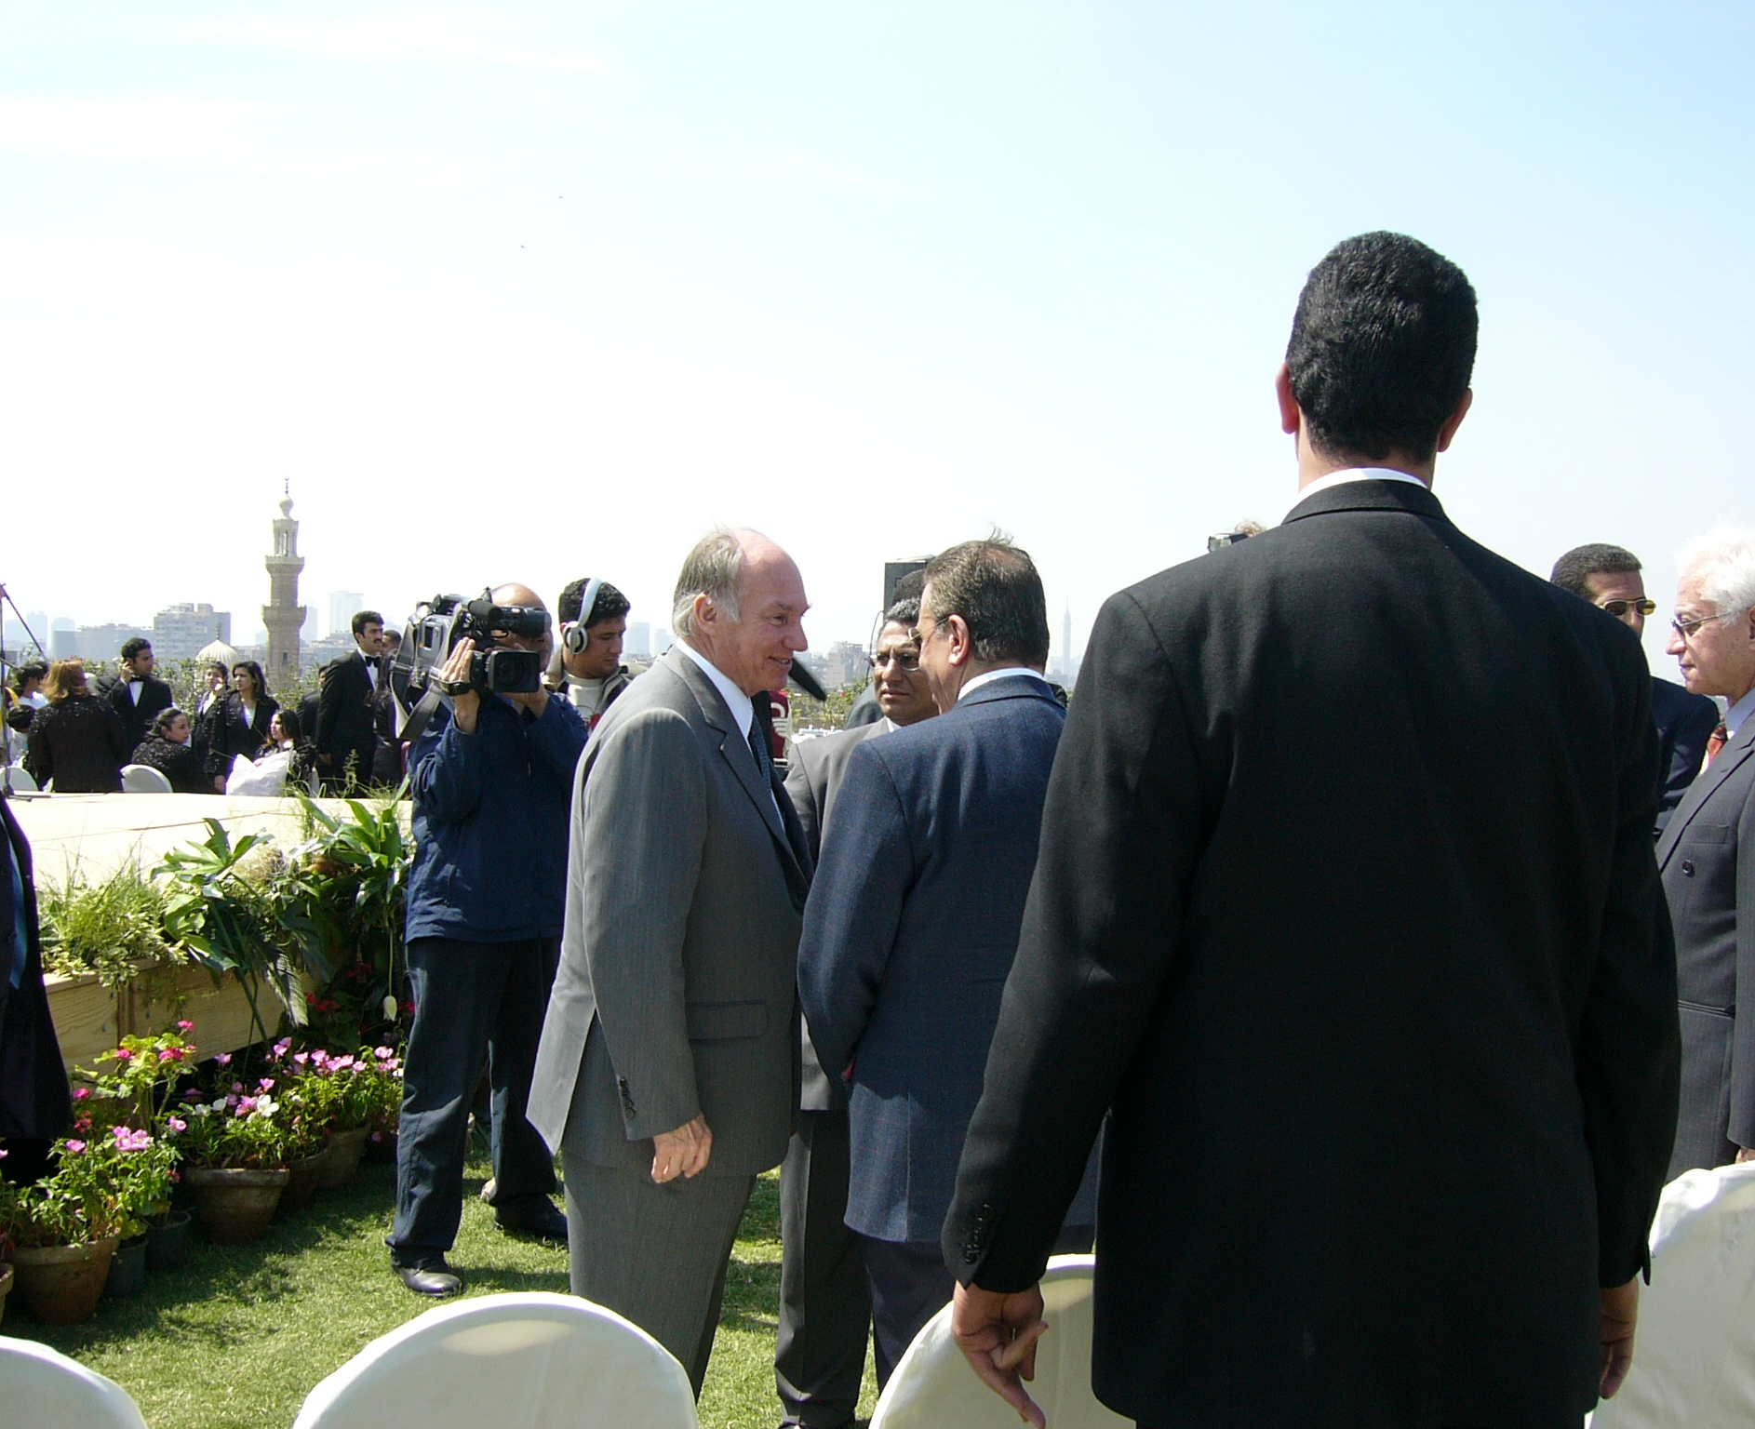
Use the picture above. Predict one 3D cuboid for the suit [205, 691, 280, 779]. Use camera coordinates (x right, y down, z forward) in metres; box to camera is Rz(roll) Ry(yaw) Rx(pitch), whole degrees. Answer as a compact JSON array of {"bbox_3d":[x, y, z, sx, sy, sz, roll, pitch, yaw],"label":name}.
[{"bbox_3d":[-4.218,0.190,12.800,0.500,0.700,0.290,1,2,7],"label":"suit"}]

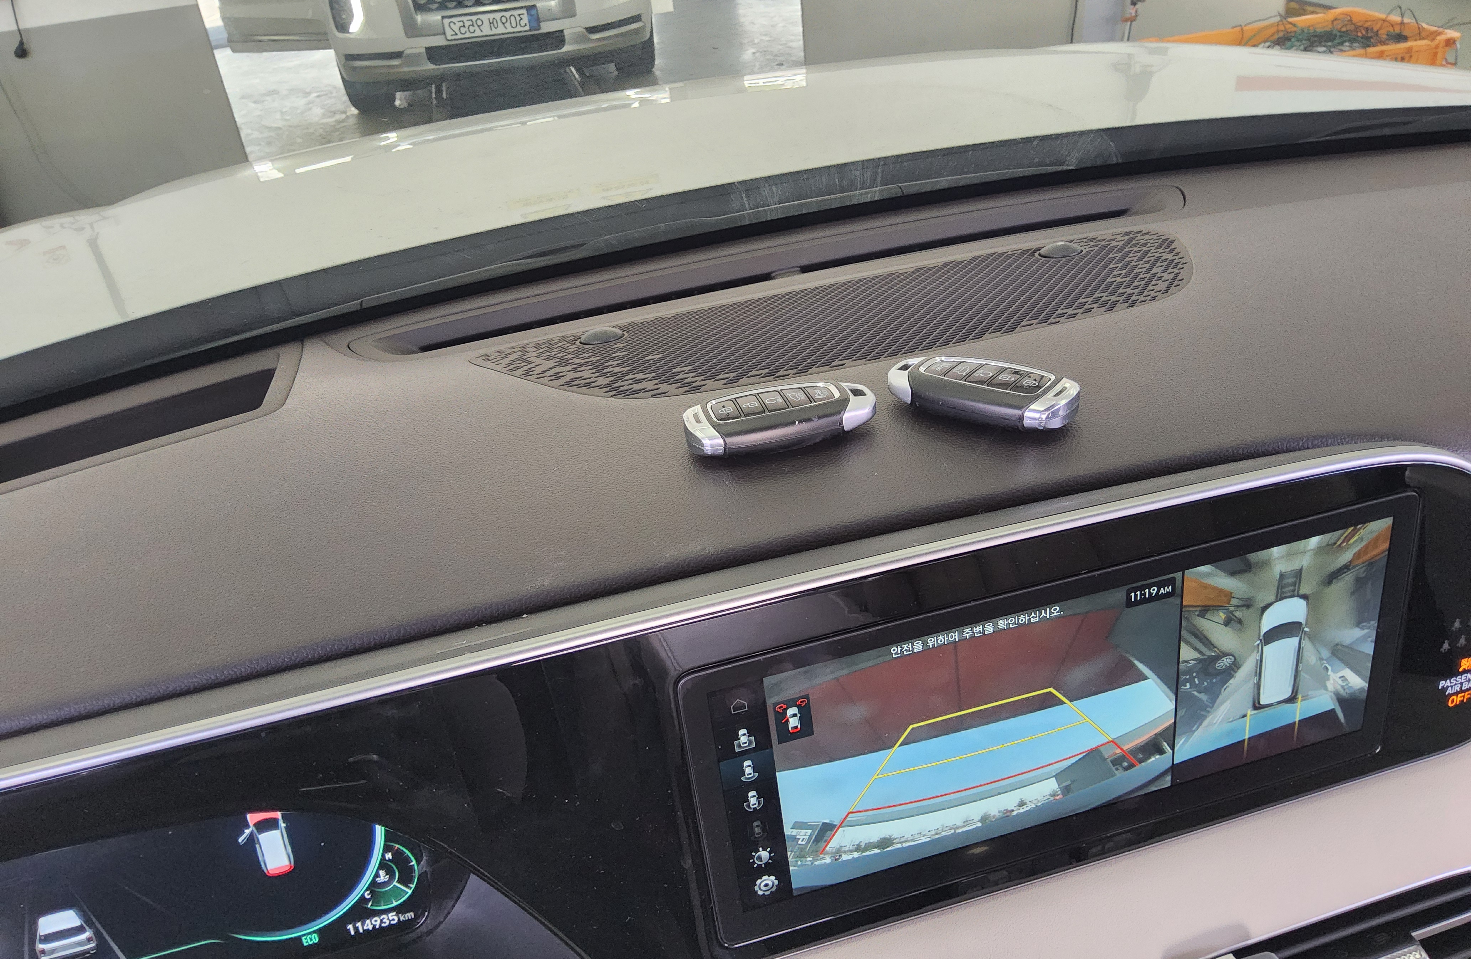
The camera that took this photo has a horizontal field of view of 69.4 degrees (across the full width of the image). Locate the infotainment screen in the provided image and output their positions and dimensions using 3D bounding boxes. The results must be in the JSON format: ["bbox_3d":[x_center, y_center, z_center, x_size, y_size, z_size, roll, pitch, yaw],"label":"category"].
[{"bbox_3d":[0.114,0.080,0.371,0.263,0.118,0.018,-13,25,-10],"label":"infotainment screen"}]

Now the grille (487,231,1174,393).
[{"bbox_3d":[0.064,-0.080,0.534,0.384,0.014,0.122,-13,30,-10],"label":"grille"}]

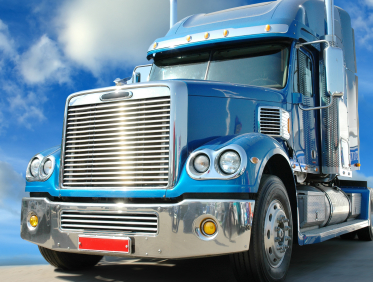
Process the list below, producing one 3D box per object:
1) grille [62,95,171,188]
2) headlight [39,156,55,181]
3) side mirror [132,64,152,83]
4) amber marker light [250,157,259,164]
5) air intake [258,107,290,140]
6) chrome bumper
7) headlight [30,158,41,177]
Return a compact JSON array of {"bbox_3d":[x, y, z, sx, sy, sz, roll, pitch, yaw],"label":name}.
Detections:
[{"bbox_3d":[-0.638,0.023,4.572,1.130,0.790,0.090,-3,-7,28],"label":"grille"},{"bbox_3d":[-1.366,0.266,5.023,0.175,0.220,0.090,-4,-8,32],"label":"headlight"},{"bbox_3d":[-0.646,-0.750,7.365,0.340,0.640,0.200,-4,-8,34],"label":"side mirror"},{"bbox_3d":[0.584,0.167,4.320,0.085,0.060,0.040,3,-7,-22],"label":"amber marker light"},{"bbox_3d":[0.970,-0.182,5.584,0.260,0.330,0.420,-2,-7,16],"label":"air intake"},{"bbox_3d":[-0.635,0.755,4.503,2.500,0.490,0.290,-3,-7,28],"label":"chrome bumper"},{"bbox_3d":[-1.528,0.275,5.154,0.170,0.185,0.080,-4,-8,34],"label":"headlight"}]

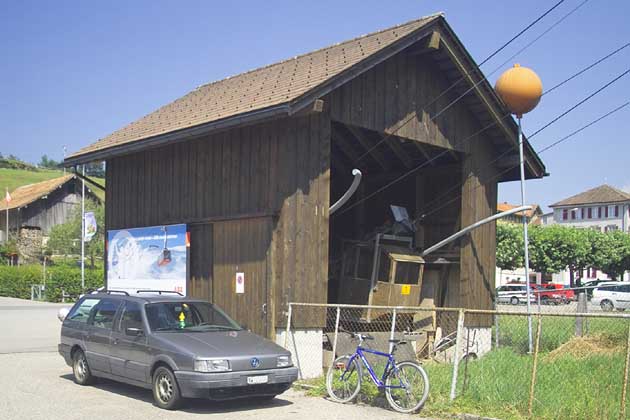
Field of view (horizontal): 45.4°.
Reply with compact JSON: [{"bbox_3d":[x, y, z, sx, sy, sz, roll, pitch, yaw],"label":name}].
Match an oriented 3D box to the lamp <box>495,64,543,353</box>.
[{"bbox_3d":[4.450,-0.020,16.100,0.980,6.150,0.980,-3,-3,16],"label":"lamp"}]

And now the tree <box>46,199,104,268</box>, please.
[{"bbox_3d":[-13.900,1.500,46.000,4.100,4.500,4.100,2,-4,-17],"label":"tree"}]

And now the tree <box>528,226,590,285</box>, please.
[{"bbox_3d":[17.550,3.700,54.000,4.400,5.300,4.200,0,-4,18],"label":"tree"}]

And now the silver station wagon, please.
[{"bbox_3d":[-2.340,2.100,11.910,1.710,1.490,4.570,5,-6,-42],"label":"silver station wagon"}]

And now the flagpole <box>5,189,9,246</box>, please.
[{"bbox_3d":[-18.400,0.600,45.000,0.200,3.800,0.150,1,-4,0],"label":"flagpole"}]

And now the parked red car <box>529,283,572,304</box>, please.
[{"bbox_3d":[15.600,5.600,50.000,4.100,1.420,1.660,-1,-4,30],"label":"parked red car"}]

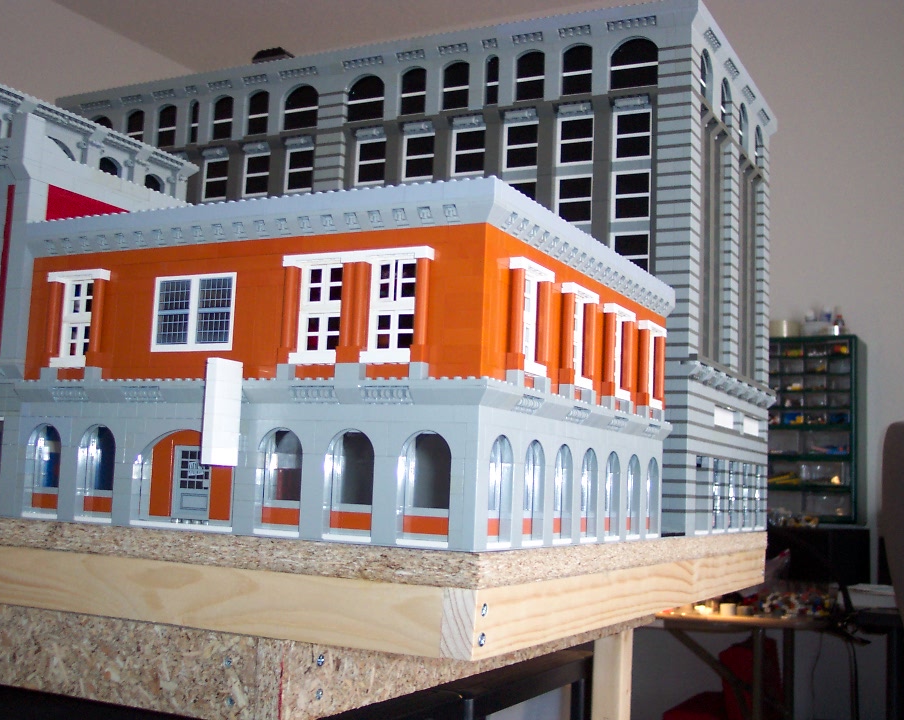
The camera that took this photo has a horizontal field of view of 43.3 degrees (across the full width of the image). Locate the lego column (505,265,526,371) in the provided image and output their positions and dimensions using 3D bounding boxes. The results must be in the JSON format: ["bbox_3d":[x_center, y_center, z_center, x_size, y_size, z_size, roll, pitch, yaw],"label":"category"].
[{"bbox_3d":[0.037,-0.023,0.651,0.008,0.058,0.008,-1,-7,27],"label":"lego column"}]

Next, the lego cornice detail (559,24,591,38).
[{"bbox_3d":[0.116,-0.312,1.081,0.032,0.011,0.008,-1,-7,27],"label":"lego cornice detail"}]

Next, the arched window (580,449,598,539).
[{"bbox_3d":[0.087,0.090,0.767,0.010,0.063,0.032,-1,-7,27],"label":"arched window"}]

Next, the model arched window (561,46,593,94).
[{"bbox_3d":[0.121,-0.275,1.086,0.032,0.050,0.009,-1,-7,26],"label":"model arched window"}]

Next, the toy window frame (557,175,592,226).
[{"bbox_3d":[0.118,-0.152,1.085,0.040,0.045,0.008,-1,-7,26],"label":"toy window frame"}]

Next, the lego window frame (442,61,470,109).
[{"bbox_3d":[0.005,-0.270,1.135,0.032,0.051,0.010,-1,-7,27],"label":"lego window frame"}]

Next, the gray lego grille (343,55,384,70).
[{"bbox_3d":[-0.091,-0.307,1.176,0.048,0.009,0.007,-1,-7,27],"label":"gray lego grille"}]

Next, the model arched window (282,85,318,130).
[{"bbox_3d":[-0.158,-0.268,1.210,0.048,0.051,0.009,-1,-7,27],"label":"model arched window"}]

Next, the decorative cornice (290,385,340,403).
[{"bbox_3d":[-0.079,0.020,0.652,0.032,0.010,0.008,-1,-7,27],"label":"decorative cornice"}]

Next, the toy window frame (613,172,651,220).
[{"bbox_3d":[0.167,-0.151,1.047,0.040,0.047,0.008,-1,-7,27],"label":"toy window frame"}]

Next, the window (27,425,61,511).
[{"bbox_3d":[-0.267,0.073,0.758,0.032,0.059,0.011,-1,-7,27],"label":"window"}]

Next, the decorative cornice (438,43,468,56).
[{"bbox_3d":[0.002,-0.310,1.139,0.032,0.011,0.008,-1,-7,27],"label":"decorative cornice"}]

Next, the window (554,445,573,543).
[{"bbox_3d":[0.067,0.084,0.719,0.008,0.061,0.032,-1,-7,27],"label":"window"}]

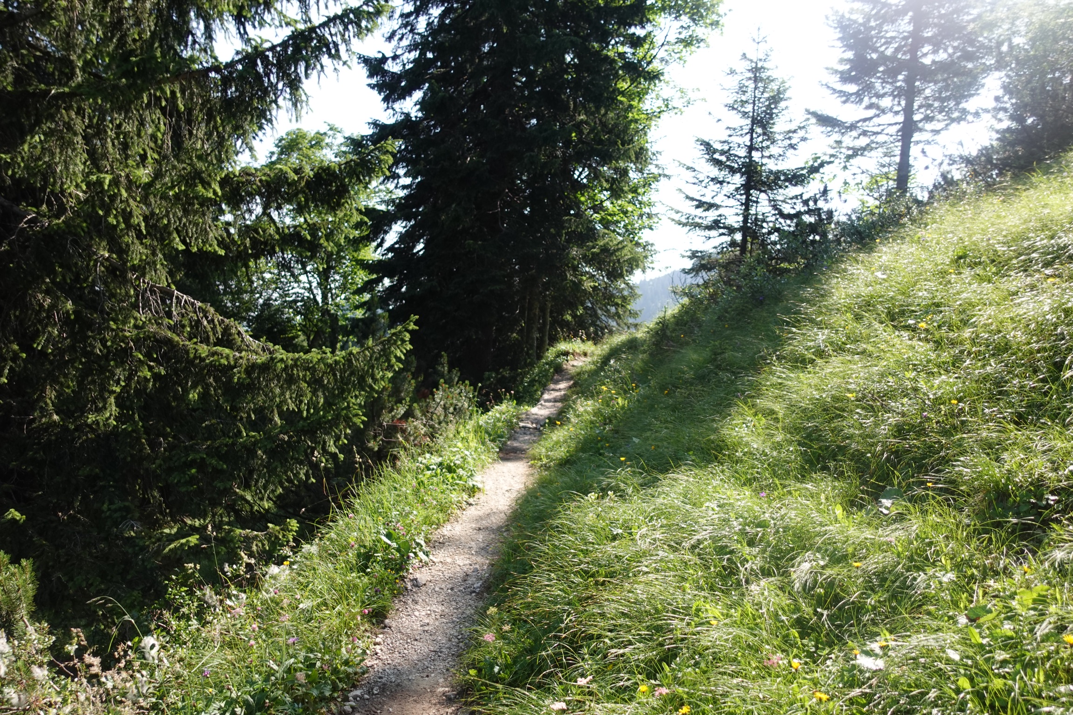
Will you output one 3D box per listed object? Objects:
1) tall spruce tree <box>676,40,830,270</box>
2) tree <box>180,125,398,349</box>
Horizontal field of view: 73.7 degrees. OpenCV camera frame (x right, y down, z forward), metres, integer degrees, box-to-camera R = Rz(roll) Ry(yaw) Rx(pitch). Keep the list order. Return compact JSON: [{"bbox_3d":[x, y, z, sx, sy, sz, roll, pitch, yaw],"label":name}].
[{"bbox_3d":[4.696,-4.343,15.500,3.300,5.100,3.200,2,3,0],"label":"tall spruce tree"},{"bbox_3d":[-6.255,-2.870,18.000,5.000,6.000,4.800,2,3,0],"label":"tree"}]

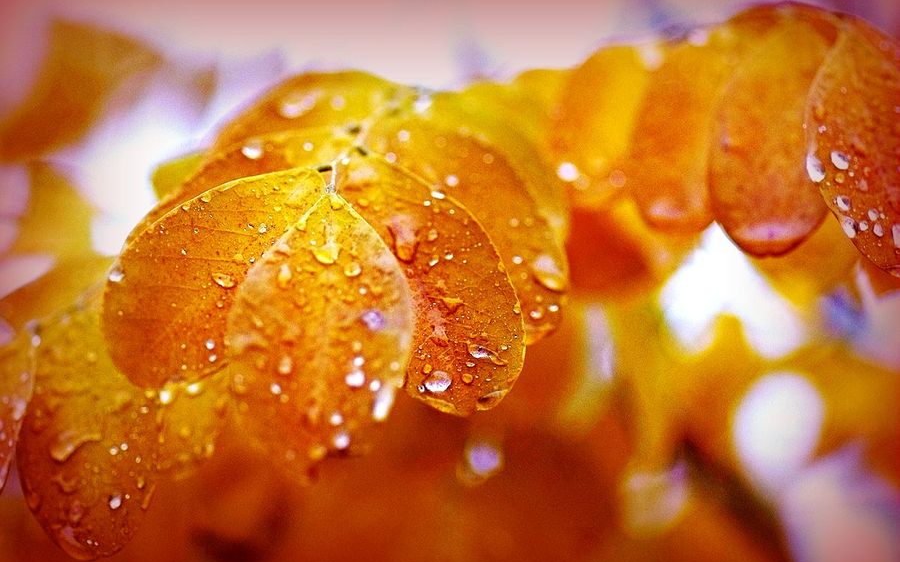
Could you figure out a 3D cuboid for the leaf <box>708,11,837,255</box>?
[{"bbox_3d":[0.046,-0.021,0.524,0.019,0.037,0.009,5,-19,9],"label":"leaf"}]

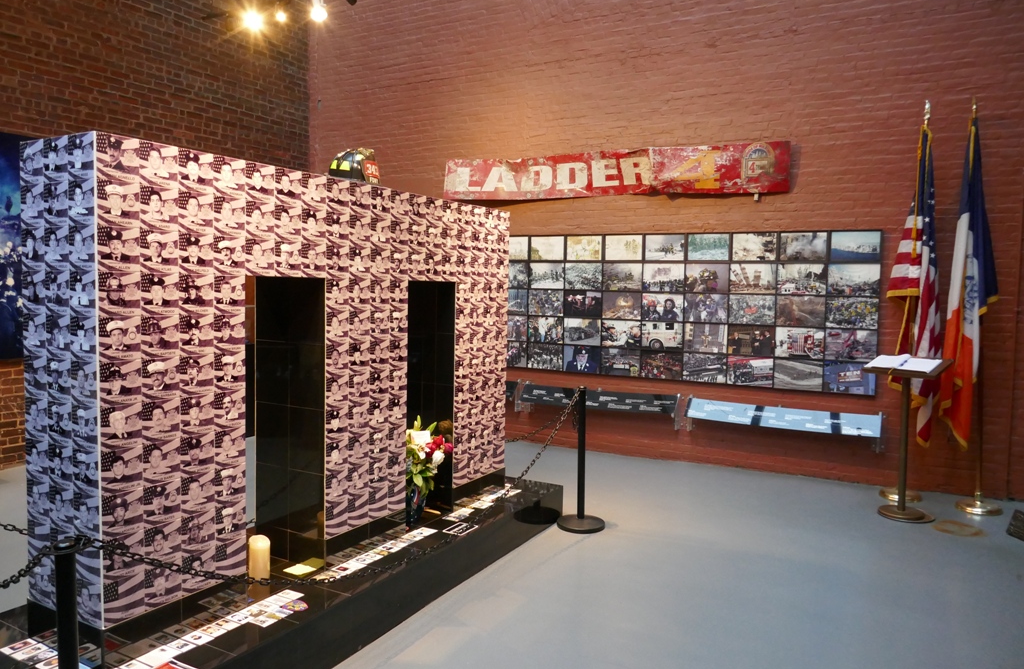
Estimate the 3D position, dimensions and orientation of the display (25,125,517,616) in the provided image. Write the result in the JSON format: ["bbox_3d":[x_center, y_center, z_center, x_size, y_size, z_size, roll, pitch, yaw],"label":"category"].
[{"bbox_3d":[-0.915,0.098,3.696,0.474,1.689,2.738,3,4,29],"label":"display"}]

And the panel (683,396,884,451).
[{"bbox_3d":[2.354,0.783,6.266,1.630,0.330,0.210,3,4,25],"label":"panel"}]

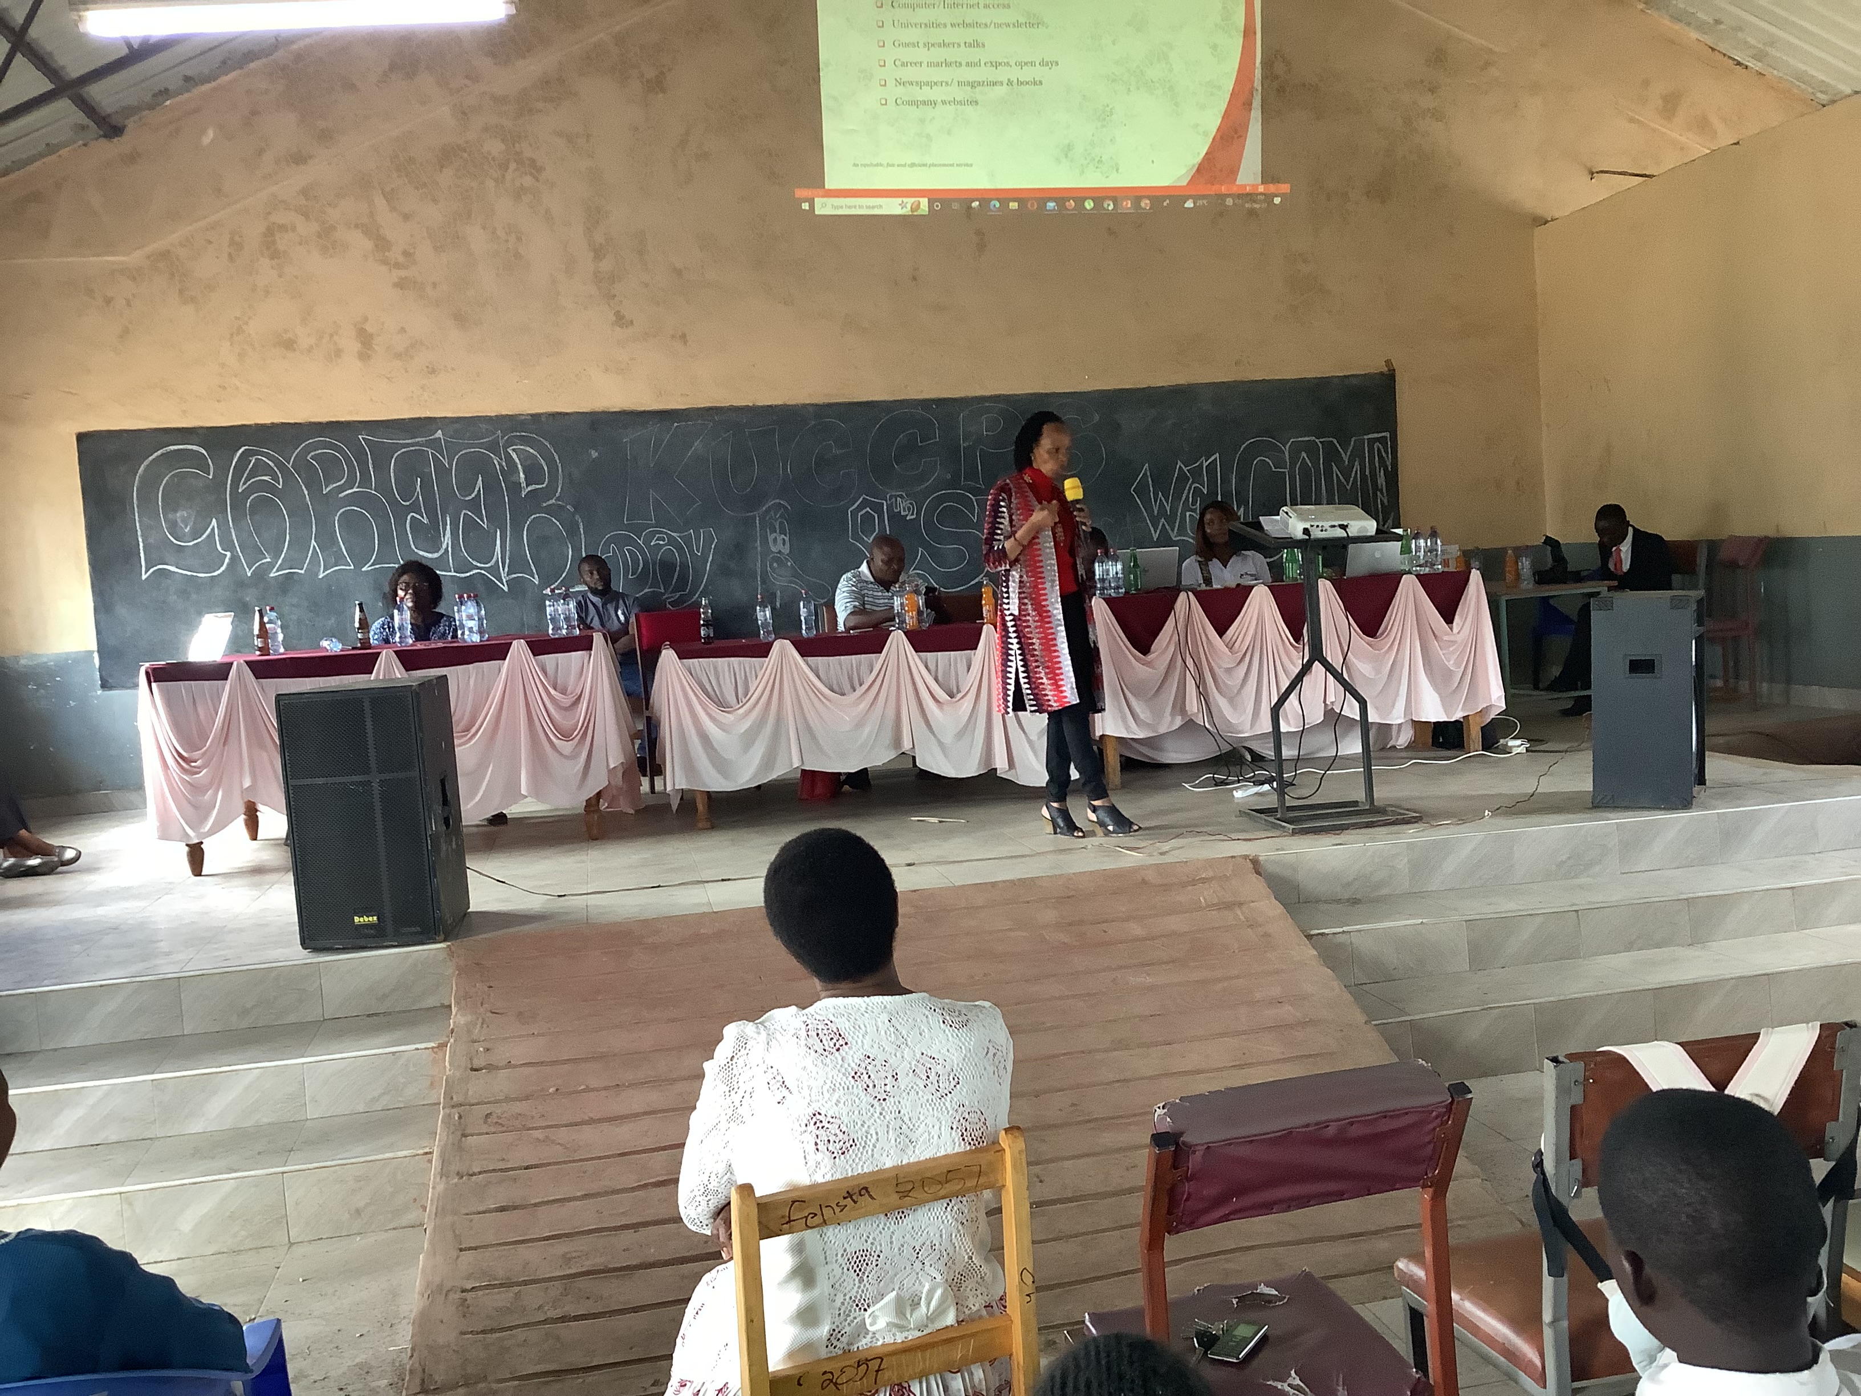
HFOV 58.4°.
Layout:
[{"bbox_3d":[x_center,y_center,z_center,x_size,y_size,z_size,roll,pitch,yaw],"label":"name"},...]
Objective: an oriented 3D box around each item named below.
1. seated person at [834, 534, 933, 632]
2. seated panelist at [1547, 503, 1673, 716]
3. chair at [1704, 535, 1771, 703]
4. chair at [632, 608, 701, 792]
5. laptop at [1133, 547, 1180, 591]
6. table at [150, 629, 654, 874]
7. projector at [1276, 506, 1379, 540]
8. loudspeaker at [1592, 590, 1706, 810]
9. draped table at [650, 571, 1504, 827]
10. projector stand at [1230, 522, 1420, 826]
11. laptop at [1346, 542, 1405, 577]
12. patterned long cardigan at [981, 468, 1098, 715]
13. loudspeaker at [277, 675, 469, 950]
[{"bbox_3d":[-0.193,-0.183,8.037,0.530,1.200,0.740,-6,5,-28],"label":"seated person"},{"bbox_3d":[3.705,-0.479,8.986,0.720,1.130,0.500,-6,5,-23],"label":"seated panelist"},{"bbox_3d":[4.197,-0.395,8.937,0.500,0.905,0.420,-4,5,-5],"label":"chair"},{"bbox_3d":[-1.173,0.018,8.270,0.420,0.900,0.500,-7,5,-31],"label":"chair"},{"bbox_3d":[0.976,-0.590,7.772,0.325,0.210,0.260,-5,5,-11],"label":"laptop"},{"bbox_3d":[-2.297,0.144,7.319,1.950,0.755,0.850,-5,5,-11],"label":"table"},{"bbox_3d":[1.497,-0.664,6.300,0.310,0.080,0.250,-4,19,-1],"label":"projector"},{"bbox_3d":[2.720,0.003,6.290,0.340,0.770,0.430,-1,5,31],"label":"loudspeaker"},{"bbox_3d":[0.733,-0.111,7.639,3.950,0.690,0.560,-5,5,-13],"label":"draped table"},{"bbox_3d":[1.463,-0.100,6.256,0.550,1.120,0.540,-5,5,-11],"label":"projector stand"},{"bbox_3d":[2.137,-0.682,7.983,0.315,0.205,0.270,-5,5,-11],"label":"laptop"},{"bbox_3d":[0.425,-0.410,6.410,0.340,0.940,0.440,0,6,40],"label":"patterned long cardigan"},{"bbox_3d":[-1.810,0.361,5.460,0.430,0.805,0.475,-4,5,-6],"label":"loudspeaker"}]

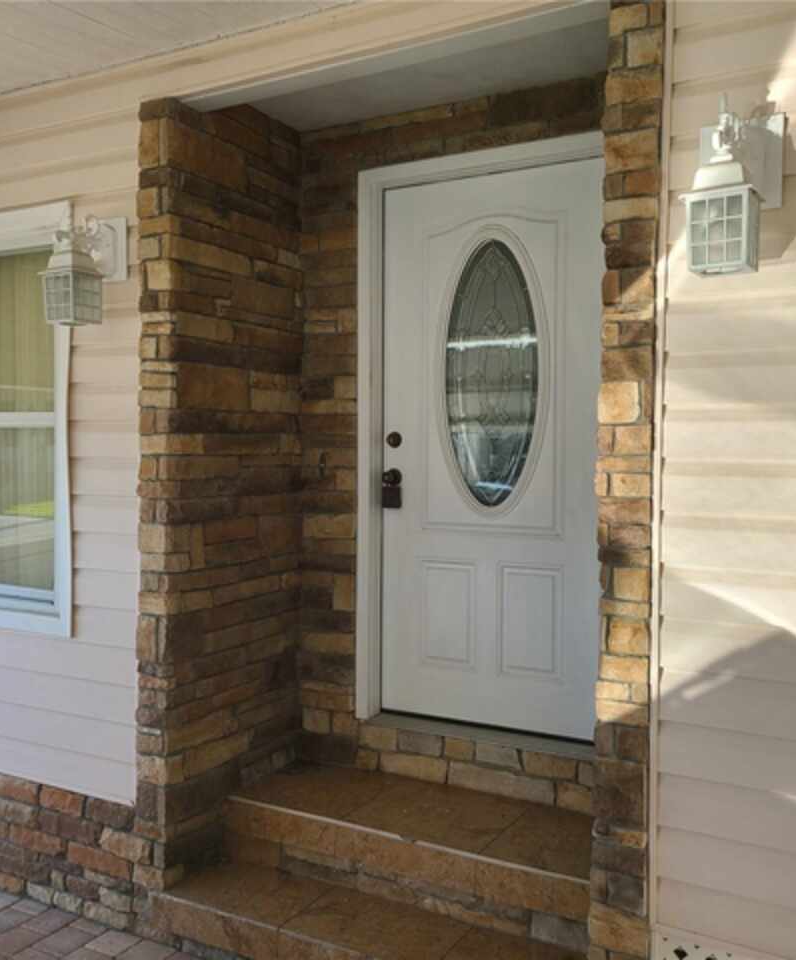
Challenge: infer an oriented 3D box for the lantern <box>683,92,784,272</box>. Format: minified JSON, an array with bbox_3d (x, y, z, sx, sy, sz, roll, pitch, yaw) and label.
[{"bbox_3d":[0.759,-0.654,2.200,0.195,0.410,0.278,1,2,29],"label":"lantern"}]

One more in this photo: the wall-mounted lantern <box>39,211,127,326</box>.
[{"bbox_3d":[-1.078,-0.707,3.248,0.192,0.410,0.263,1,2,29],"label":"wall-mounted lantern"}]

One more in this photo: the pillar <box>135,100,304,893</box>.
[{"bbox_3d":[-0.634,0.033,3.557,0.140,2.680,0.775,1,2,29],"label":"pillar"}]

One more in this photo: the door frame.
[{"bbox_3d":[0.332,-0.113,3.517,1.080,2.127,0.130,1,2,29],"label":"door frame"}]

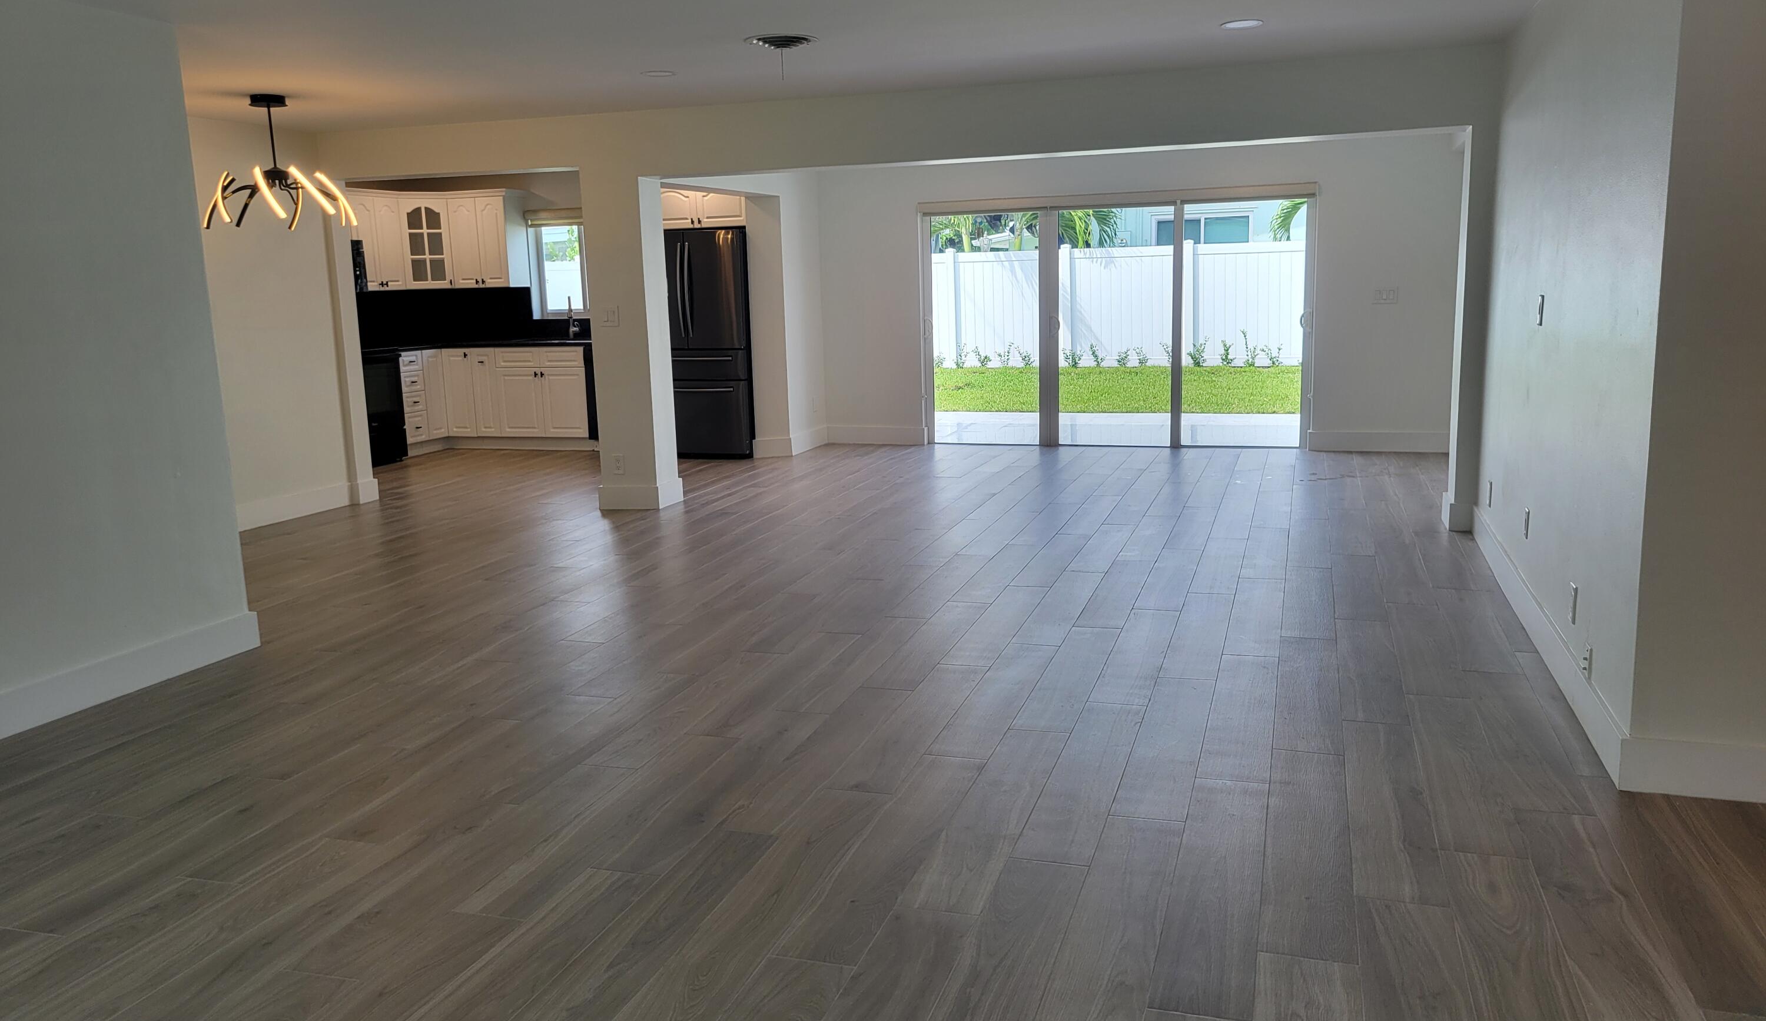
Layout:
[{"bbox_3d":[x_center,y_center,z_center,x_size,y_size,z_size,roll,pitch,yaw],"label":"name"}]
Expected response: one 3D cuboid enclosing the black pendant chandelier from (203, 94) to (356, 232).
[{"bbox_3d":[-3.244,-1.852,7.077,0.744,0.686,0.744,2,11,18],"label":"black pendant chandelier"}]

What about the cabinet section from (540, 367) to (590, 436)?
[{"bbox_3d":[-2.611,-0.948,11.460,0.418,0.588,0.500,1,11,18],"label":"cabinet section"}]

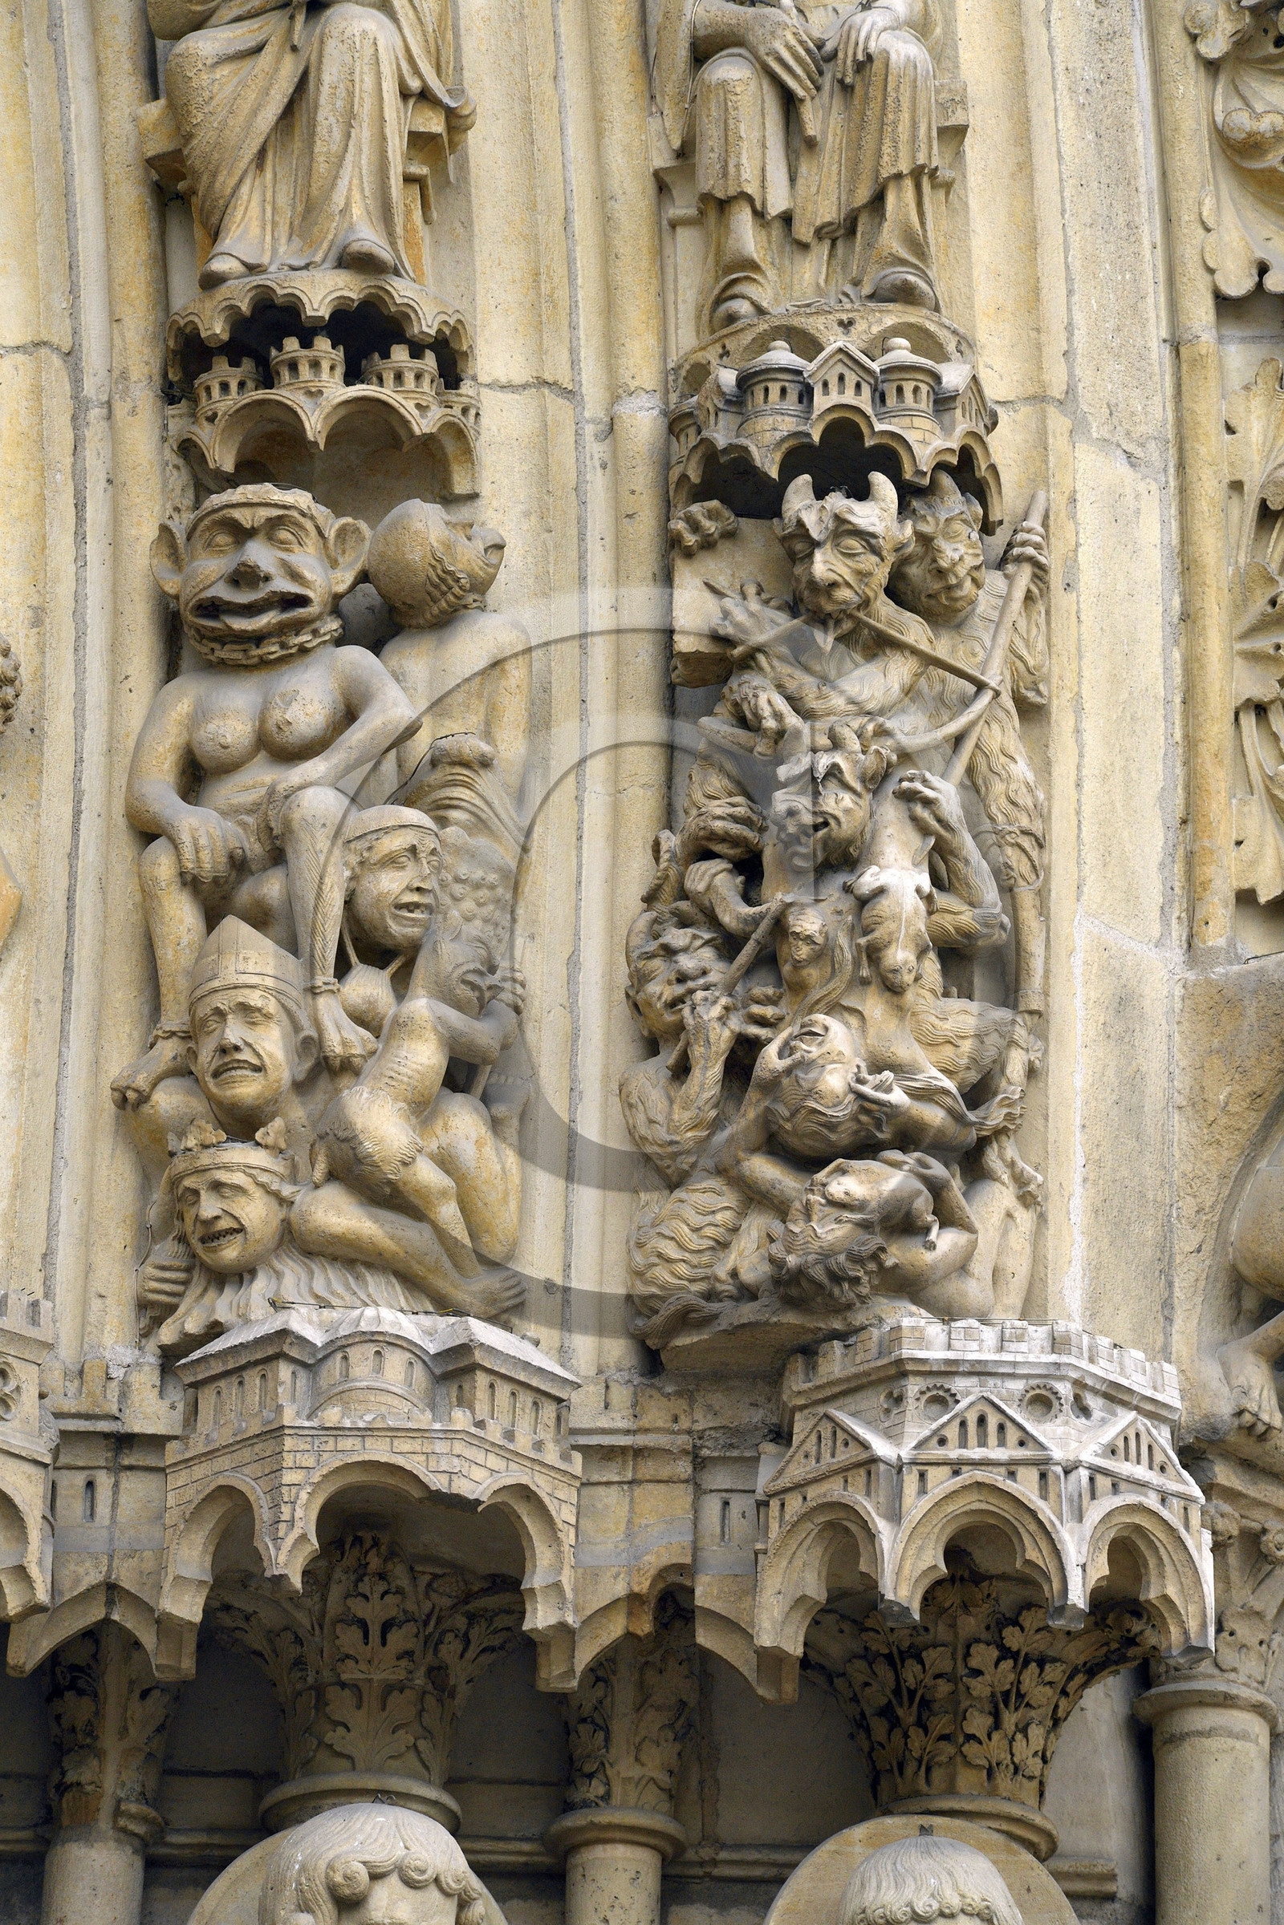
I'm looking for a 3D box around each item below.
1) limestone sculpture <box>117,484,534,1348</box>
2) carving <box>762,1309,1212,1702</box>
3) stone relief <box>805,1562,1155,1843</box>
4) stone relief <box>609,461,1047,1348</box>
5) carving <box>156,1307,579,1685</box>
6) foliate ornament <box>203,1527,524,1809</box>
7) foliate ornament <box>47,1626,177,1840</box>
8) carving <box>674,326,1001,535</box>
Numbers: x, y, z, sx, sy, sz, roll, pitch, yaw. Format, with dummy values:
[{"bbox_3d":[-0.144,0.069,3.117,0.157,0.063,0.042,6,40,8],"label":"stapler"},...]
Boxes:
[{"bbox_3d":[-0.399,-0.064,12.680,0.496,1.084,0.360,1,-23,0],"label":"limestone sculpture"},{"bbox_3d":[0.466,0.755,13.510,0.620,0.490,0.360,2,-23,-5],"label":"carving"},{"bbox_3d":[0.461,1.009,13.534,0.470,0.340,0.420,2,-23,-5],"label":"stone relief"},{"bbox_3d":[0.249,-0.067,12.687,0.526,1.117,0.360,1,-23,0],"label":"stone relief"},{"bbox_3d":[-0.370,0.737,13.438,0.580,0.490,0.360,2,-23,-5],"label":"carving"},{"bbox_3d":[-0.375,0.978,13.468,0.430,0.330,0.400,2,-23,-5],"label":"foliate ornament"},{"bbox_3d":[-0.724,1.045,13.516,0.180,0.330,0.170,2,-23,-5],"label":"foliate ornament"},{"bbox_3d":[0.277,-0.750,14.246,0.460,0.290,0.260,2,-23,-5],"label":"carving"}]

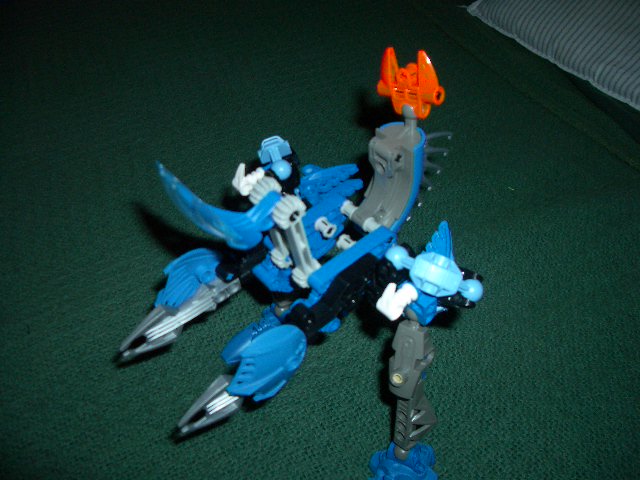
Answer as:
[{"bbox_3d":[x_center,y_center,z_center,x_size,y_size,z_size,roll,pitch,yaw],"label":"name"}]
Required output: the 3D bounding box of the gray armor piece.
[{"bbox_3d":[0.046,0.074,0.324,0.019,0.075,0.019,14,23,35],"label":"gray armor piece"}]

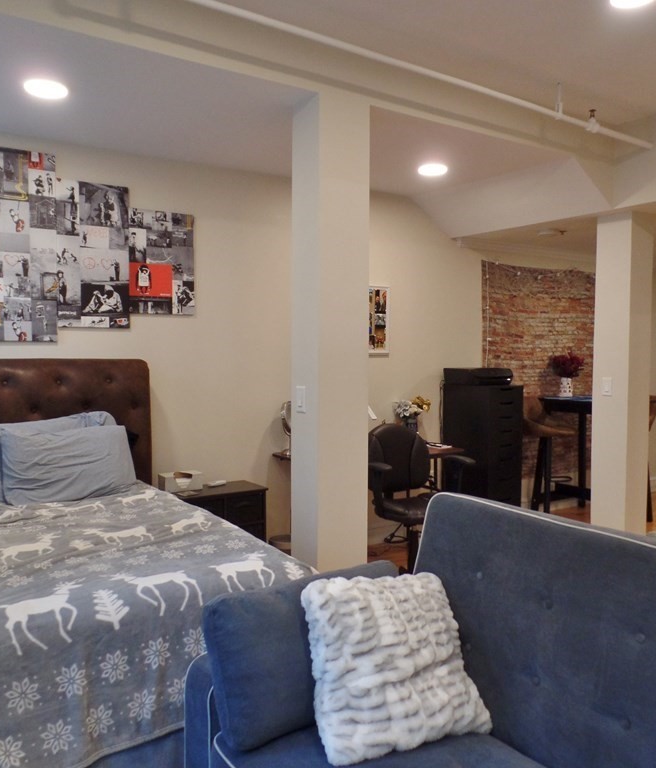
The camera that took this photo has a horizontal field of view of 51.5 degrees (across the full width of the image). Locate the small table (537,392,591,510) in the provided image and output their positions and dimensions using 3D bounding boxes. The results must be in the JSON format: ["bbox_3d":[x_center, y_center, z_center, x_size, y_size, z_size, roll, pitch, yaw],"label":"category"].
[{"bbox_3d":[2.282,0.642,5.904,0.650,1.030,0.640,-2,4,-35],"label":"small table"}]

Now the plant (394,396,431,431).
[{"bbox_3d":[0.612,0.272,4.940,0.260,0.360,0.230,-2,4,-35],"label":"plant"}]

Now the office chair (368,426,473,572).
[{"bbox_3d":[0.565,0.739,4.490,0.650,0.930,0.640,-1,3,-30],"label":"office chair"}]

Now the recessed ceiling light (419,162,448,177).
[{"bbox_3d":[0.650,-1.324,4.211,0.180,0.030,0.180,-2,4,-34],"label":"recessed ceiling light"}]

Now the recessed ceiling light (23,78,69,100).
[{"bbox_3d":[-1.205,-1.254,2.910,0.180,0.030,0.180,-2,4,-35],"label":"recessed ceiling light"}]

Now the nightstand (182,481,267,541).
[{"bbox_3d":[-0.685,0.940,4.071,0.590,0.610,0.340,-2,4,-35],"label":"nightstand"}]

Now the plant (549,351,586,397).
[{"bbox_3d":[2.094,-0.090,5.950,0.290,0.405,0.300,-2,4,-35],"label":"plant"}]

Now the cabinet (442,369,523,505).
[{"bbox_3d":[1.183,0.577,5.264,0.360,1.178,0.480,-2,4,-34],"label":"cabinet"}]

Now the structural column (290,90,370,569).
[{"bbox_3d":[0.006,0.004,3.157,0.278,2.530,0.240,-2,4,-34],"label":"structural column"}]

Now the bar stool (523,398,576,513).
[{"bbox_3d":[1.749,0.624,5.453,0.480,1.070,0.450,0,3,-8],"label":"bar stool"}]

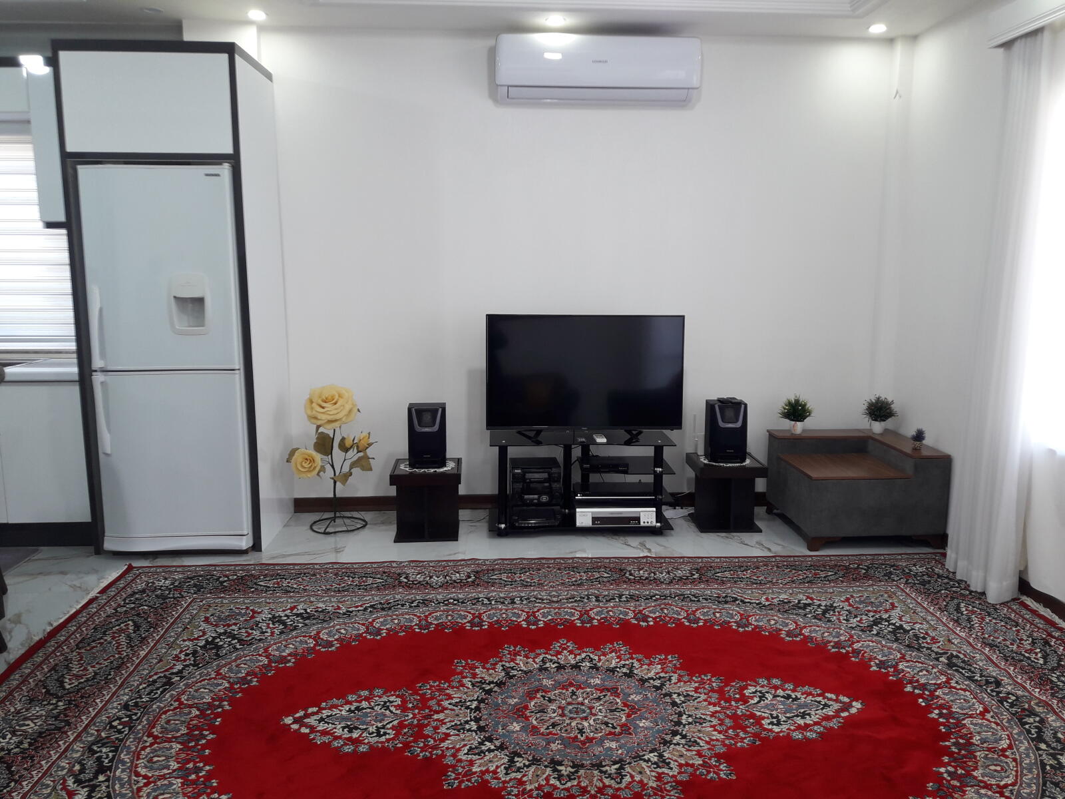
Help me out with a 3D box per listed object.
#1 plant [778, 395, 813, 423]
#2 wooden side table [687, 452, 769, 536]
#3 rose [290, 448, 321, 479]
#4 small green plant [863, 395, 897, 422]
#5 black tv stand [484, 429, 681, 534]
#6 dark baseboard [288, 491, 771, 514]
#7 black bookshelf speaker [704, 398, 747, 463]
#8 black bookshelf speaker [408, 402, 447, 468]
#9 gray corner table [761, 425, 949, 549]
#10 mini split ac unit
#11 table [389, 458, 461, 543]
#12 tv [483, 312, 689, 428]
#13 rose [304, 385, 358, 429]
[{"bbox_3d":[1.500,0.053,4.901,0.200,0.158,0.190,-1,9,-3],"label":"plant"},{"bbox_3d":[1.051,0.506,4.728,0.360,0.362,0.360,0,9,-1],"label":"wooden side table"},{"bbox_3d":[-1.239,0.349,4.740,0.165,0.165,0.110,-2,9,-9],"label":"rose"},{"bbox_3d":[1.980,0.052,4.906,0.200,0.157,0.185,-1,9,-3],"label":"small green plant"},{"bbox_3d":[0.253,0.449,4.633,0.960,0.505,0.395,0,9,-3],"label":"black tv stand"},{"bbox_3d":[0.129,0.603,5.114,3.030,0.088,0.020,-1,9,-3],"label":"dark baseboard"},{"bbox_3d":[1.047,0.170,4.681,0.195,0.316,0.180,0,9,0],"label":"black bookshelf speaker"},{"bbox_3d":[-0.559,0.192,4.622,0.202,0.328,0.165,-1,9,-3],"label":"black bookshelf speaker"},{"bbox_3d":[1.713,0.462,4.616,0.705,0.485,0.690,0,9,-3],"label":"gray corner table"},{"bbox_3d":[0.346,-1.756,4.632,1.087,0.320,0.225,-1,9,-3],"label":"mini split ac unit"},{"bbox_3d":[-0.555,0.530,4.571,0.360,0.363,0.355,-1,9,-4],"label":"table"},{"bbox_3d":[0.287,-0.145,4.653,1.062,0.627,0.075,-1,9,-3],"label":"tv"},{"bbox_3d":[-1.067,0.040,4.569,0.270,0.232,0.220,0,9,-3],"label":"rose"}]

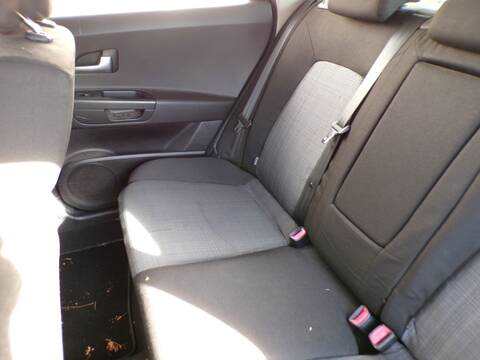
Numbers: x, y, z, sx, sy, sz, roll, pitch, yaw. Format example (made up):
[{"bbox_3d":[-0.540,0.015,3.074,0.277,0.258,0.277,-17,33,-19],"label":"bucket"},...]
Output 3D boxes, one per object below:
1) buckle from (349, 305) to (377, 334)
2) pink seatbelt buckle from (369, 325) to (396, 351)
[{"bbox_3d":[0.290,0.327,0.777,0.042,0.055,0.030,-47,41,1],"label":"buckle"},{"bbox_3d":[0.314,0.349,0.729,0.044,0.055,0.030,-38,39,0],"label":"pink seatbelt buckle"}]

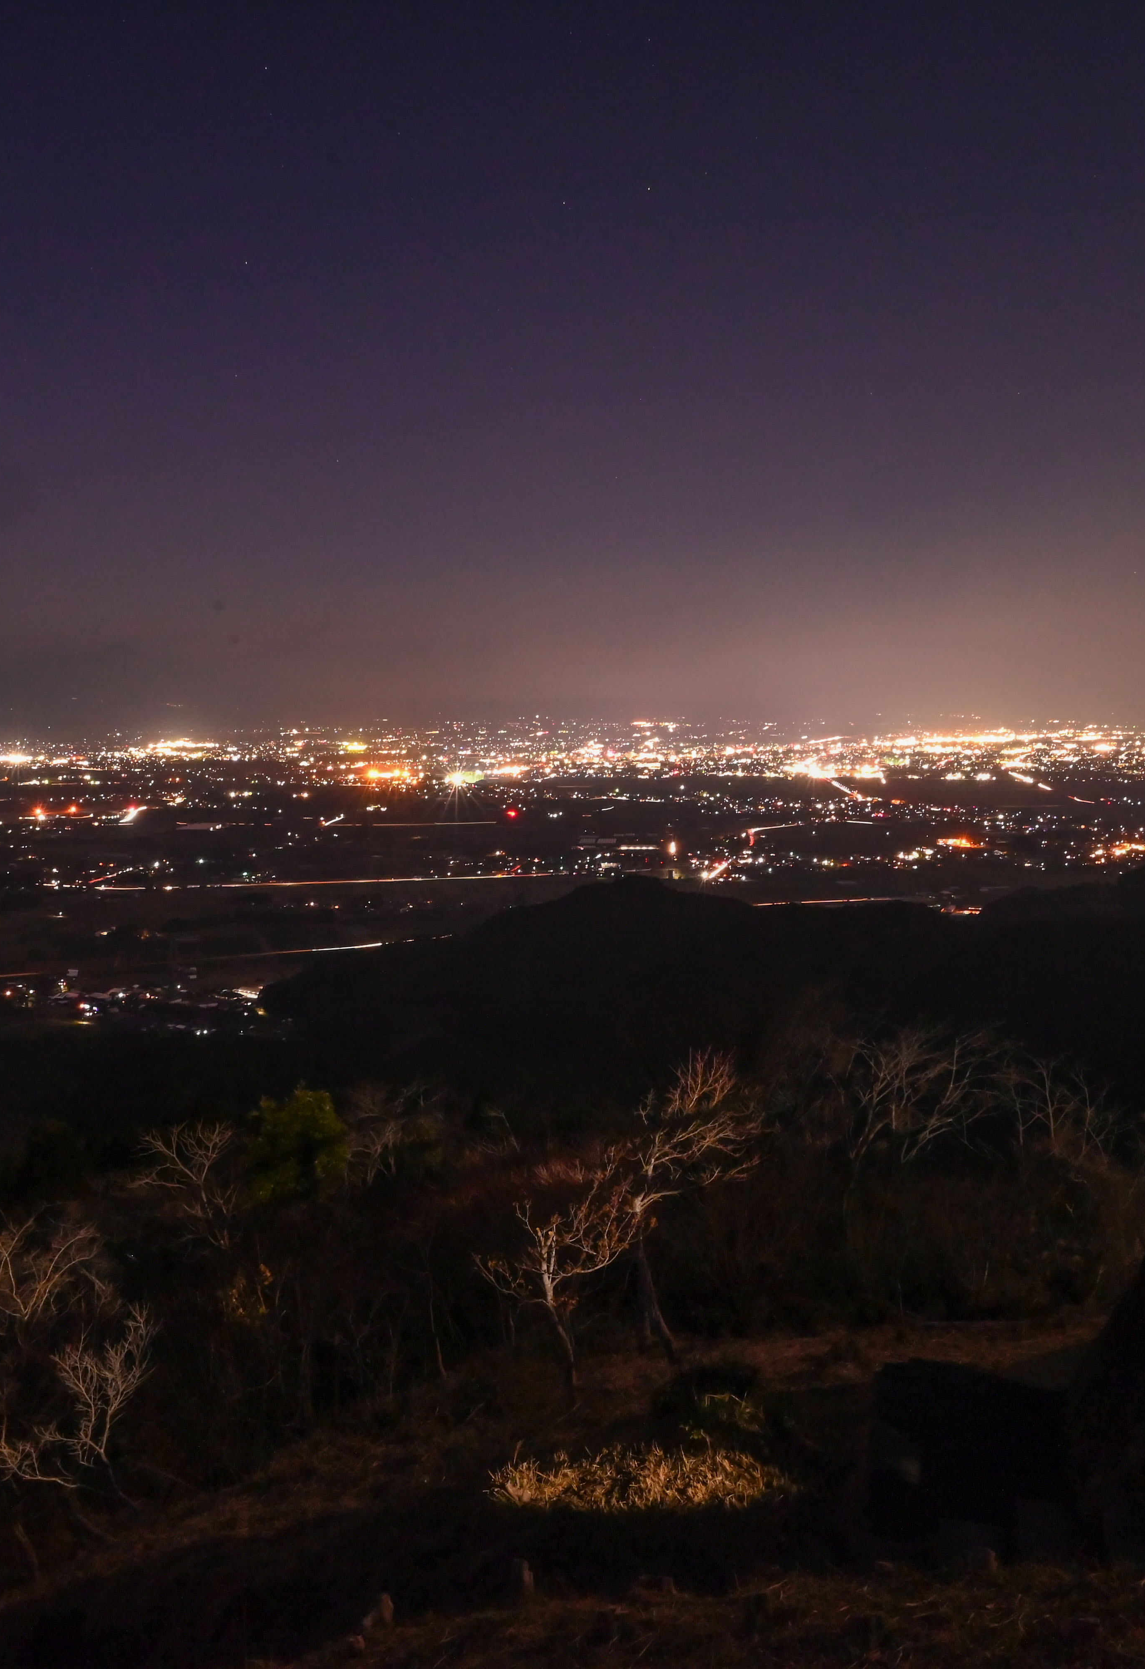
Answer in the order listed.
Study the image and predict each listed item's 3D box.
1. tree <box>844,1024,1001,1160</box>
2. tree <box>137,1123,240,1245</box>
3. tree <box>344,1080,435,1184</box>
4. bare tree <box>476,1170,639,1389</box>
[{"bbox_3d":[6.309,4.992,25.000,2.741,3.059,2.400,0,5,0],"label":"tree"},{"bbox_3d":[-6.664,6.159,24.000,1.822,2.430,1.700,0,5,0],"label":"tree"},{"bbox_3d":[-3.681,6.143,28.000,1.968,2.323,1.800,0,5,0],"label":"tree"},{"bbox_3d":[-0.169,4.799,15.000,1.750,2.363,1.600,0,5,0],"label":"bare tree"}]

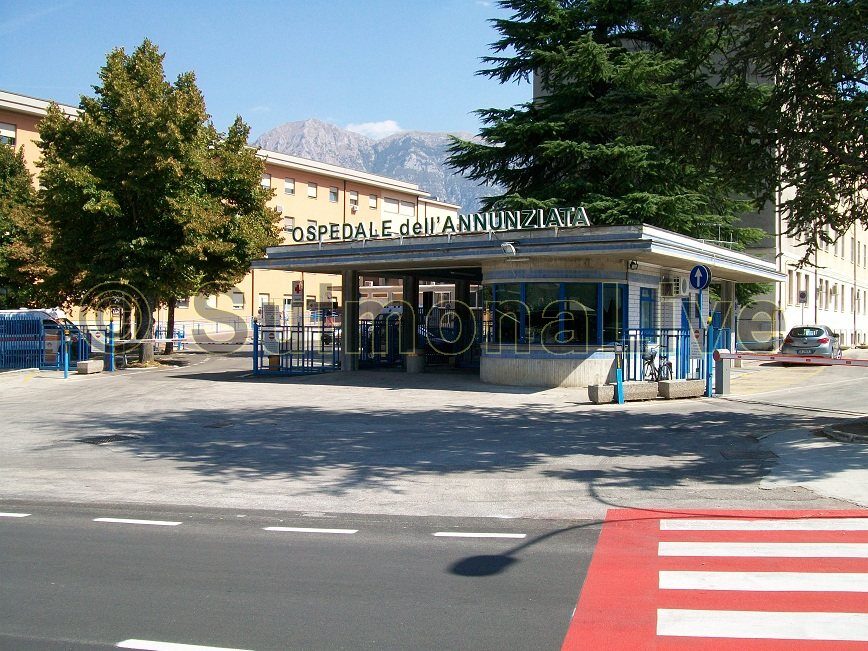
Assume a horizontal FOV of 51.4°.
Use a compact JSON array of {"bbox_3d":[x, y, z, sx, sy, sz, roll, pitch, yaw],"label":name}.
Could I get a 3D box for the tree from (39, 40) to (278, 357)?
[{"bbox_3d":[-10.900,-5.000,36.000,9.400,12.900,9.000,0,0,0],"label":"tree"}]

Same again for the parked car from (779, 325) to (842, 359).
[{"bbox_3d":[14.950,0.750,35.300,1.840,1.500,4.380,0,0,30],"label":"parked car"}]

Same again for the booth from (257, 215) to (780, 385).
[{"bbox_3d":[4.200,-0.670,33.000,13.100,4.730,16.300,0,0,32],"label":"booth"}]

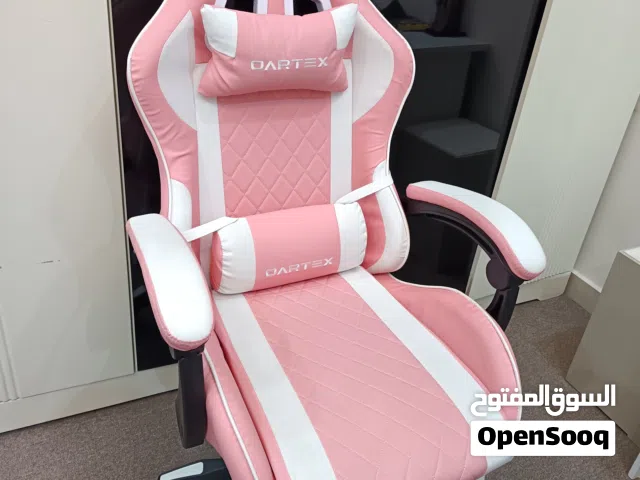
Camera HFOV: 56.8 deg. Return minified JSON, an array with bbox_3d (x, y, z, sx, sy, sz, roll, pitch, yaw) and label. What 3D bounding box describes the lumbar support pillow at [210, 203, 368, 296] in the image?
[{"bbox_3d":[-0.057,0.005,1.164,0.310,0.156,0.106,-9,21,-26],"label":"lumbar support pillow"}]

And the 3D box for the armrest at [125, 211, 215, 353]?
[{"bbox_3d":[-0.221,0.041,0.854,0.071,0.078,0.329,-8,33,-24],"label":"armrest"}]

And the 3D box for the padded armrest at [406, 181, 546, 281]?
[{"bbox_3d":[0.287,-0.041,1.103,0.071,0.078,0.329,-11,34,-28],"label":"padded armrest"}]

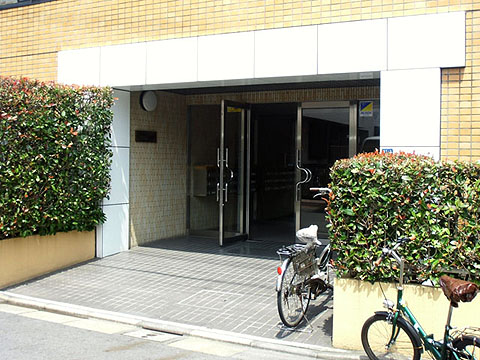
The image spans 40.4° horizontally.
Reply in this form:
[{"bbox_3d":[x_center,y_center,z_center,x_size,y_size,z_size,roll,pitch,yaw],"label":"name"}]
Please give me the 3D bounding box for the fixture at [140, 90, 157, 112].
[{"bbox_3d":[-1.381,-1.186,9.850,0.100,0.315,0.315,1,2,30],"label":"fixture"}]

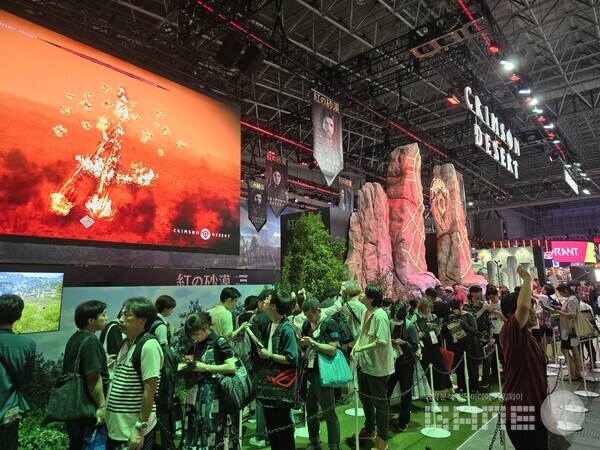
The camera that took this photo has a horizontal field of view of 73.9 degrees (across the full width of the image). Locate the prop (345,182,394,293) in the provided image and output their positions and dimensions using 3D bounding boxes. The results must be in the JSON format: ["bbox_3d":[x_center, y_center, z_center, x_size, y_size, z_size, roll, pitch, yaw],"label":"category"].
[{"bbox_3d":[1.248,1.028,6.897,0.660,3.410,0.720,-9,-12,40],"label":"prop"}]

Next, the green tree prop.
[{"bbox_3d":[0.216,1.240,6.212,1.000,2.820,0.950,-9,-12,40],"label":"green tree prop"}]

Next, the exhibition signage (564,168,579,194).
[{"bbox_3d":[9.736,-1.540,14.281,0.100,0.370,2.800,-9,-12,40],"label":"exhibition signage"}]

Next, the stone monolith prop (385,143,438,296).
[{"bbox_3d":[2.479,0.648,8.369,0.700,4.570,1.020,-9,-12,40],"label":"stone monolith prop"}]

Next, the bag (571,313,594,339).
[{"bbox_3d":[4.889,1.739,6.900,0.370,0.420,0.150,2,-9,-18],"label":"bag"}]

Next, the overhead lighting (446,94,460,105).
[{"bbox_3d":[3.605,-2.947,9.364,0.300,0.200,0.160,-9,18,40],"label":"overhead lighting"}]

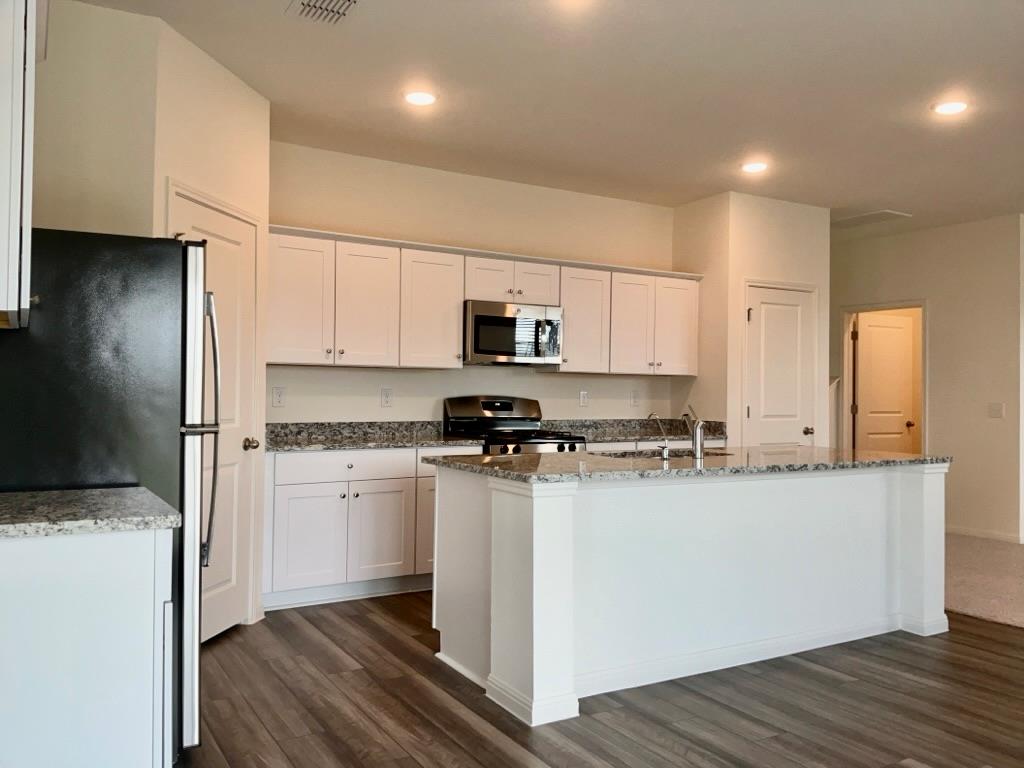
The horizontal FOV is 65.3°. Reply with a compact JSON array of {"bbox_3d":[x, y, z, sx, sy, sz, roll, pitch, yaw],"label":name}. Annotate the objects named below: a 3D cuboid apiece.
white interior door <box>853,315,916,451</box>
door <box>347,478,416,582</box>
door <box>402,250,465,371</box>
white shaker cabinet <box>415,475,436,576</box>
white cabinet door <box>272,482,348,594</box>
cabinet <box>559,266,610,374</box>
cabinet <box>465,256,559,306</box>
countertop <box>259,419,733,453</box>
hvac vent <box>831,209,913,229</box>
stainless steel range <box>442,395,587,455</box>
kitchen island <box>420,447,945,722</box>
[{"bbox_3d":[3.804,0.308,8.162,0.760,2.030,0.037,1,-1,-25],"label":"white interior door"},{"bbox_3d":[-0.749,0.838,4.610,0.412,0.567,0.022,1,-1,-31],"label":"door"},{"bbox_3d":[-0.510,-0.474,5.109,0.442,0.738,0.022,1,-1,-31],"label":"door"},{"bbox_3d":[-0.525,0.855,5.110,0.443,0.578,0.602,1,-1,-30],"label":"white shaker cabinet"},{"bbox_3d":[-1.105,0.831,4.400,0.409,0.567,0.022,1,-1,-31],"label":"white cabinet door"},{"bbox_3d":[0.452,-0.453,5.877,0.447,0.748,0.323,1,-1,-30],"label":"cabinet"},{"bbox_3d":[-0.066,-0.691,5.581,0.755,0.294,0.323,1,-1,-30],"label":"cabinet"},{"bbox_3d":[-0.011,0.330,5.416,3.417,0.137,0.646,1,-1,-30],"label":"countertop"},{"bbox_3d":[3.079,-1.416,6.993,0.363,0.022,0.681,1,-1,-30],"label":"hvac vent"},{"bbox_3d":[0.014,0.679,5.386,0.765,1.193,0.696,1,-1,-30],"label":"stainless steel range"},{"bbox_3d":[0.934,0.808,3.916,2.575,0.903,0.941,1,-1,-30],"label":"kitchen island"}]

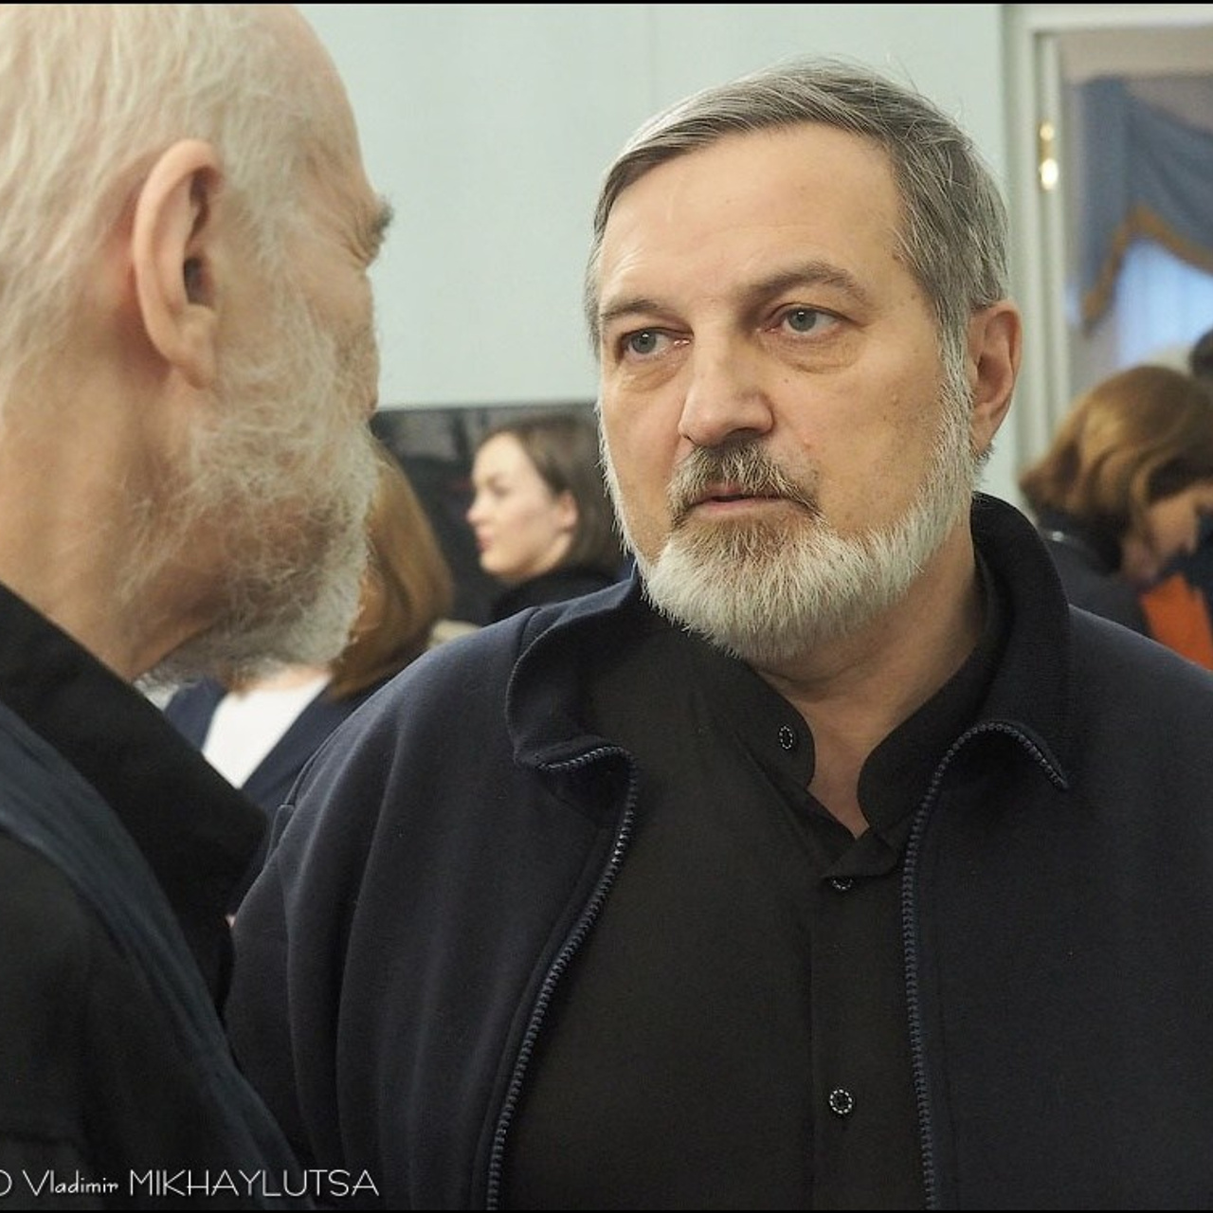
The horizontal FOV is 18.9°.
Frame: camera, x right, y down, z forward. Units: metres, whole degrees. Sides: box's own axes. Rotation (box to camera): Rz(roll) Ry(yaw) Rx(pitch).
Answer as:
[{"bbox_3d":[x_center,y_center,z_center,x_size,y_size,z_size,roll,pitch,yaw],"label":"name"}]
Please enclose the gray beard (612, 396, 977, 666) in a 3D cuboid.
[{"bbox_3d":[0.073,-0.034,1.550,0.155,0.120,0.108,-7,-6,22],"label":"gray beard"}]

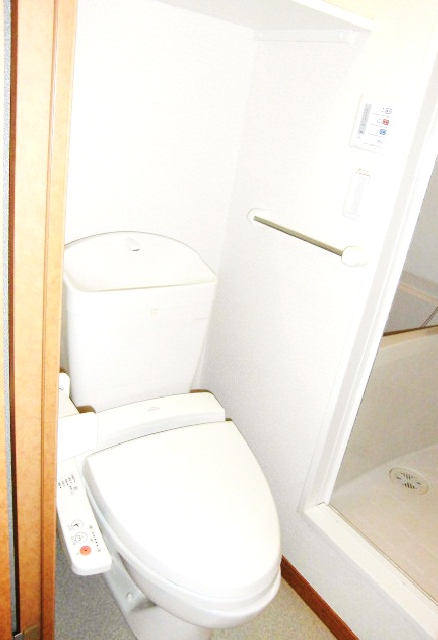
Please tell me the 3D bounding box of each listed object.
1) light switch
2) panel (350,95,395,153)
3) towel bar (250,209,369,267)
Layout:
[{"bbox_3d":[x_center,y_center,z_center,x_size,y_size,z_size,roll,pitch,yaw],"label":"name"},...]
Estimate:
[{"bbox_3d":[0.338,-0.301,1.162,0.012,0.115,0.064,-7,27,-35],"label":"light switch"},{"bbox_3d":[0.359,-0.448,1.102,0.019,0.114,0.103,-7,27,-35],"label":"panel"},{"bbox_3d":[0.220,-0.229,1.299,0.060,0.052,0.422,-7,27,-35],"label":"towel bar"}]

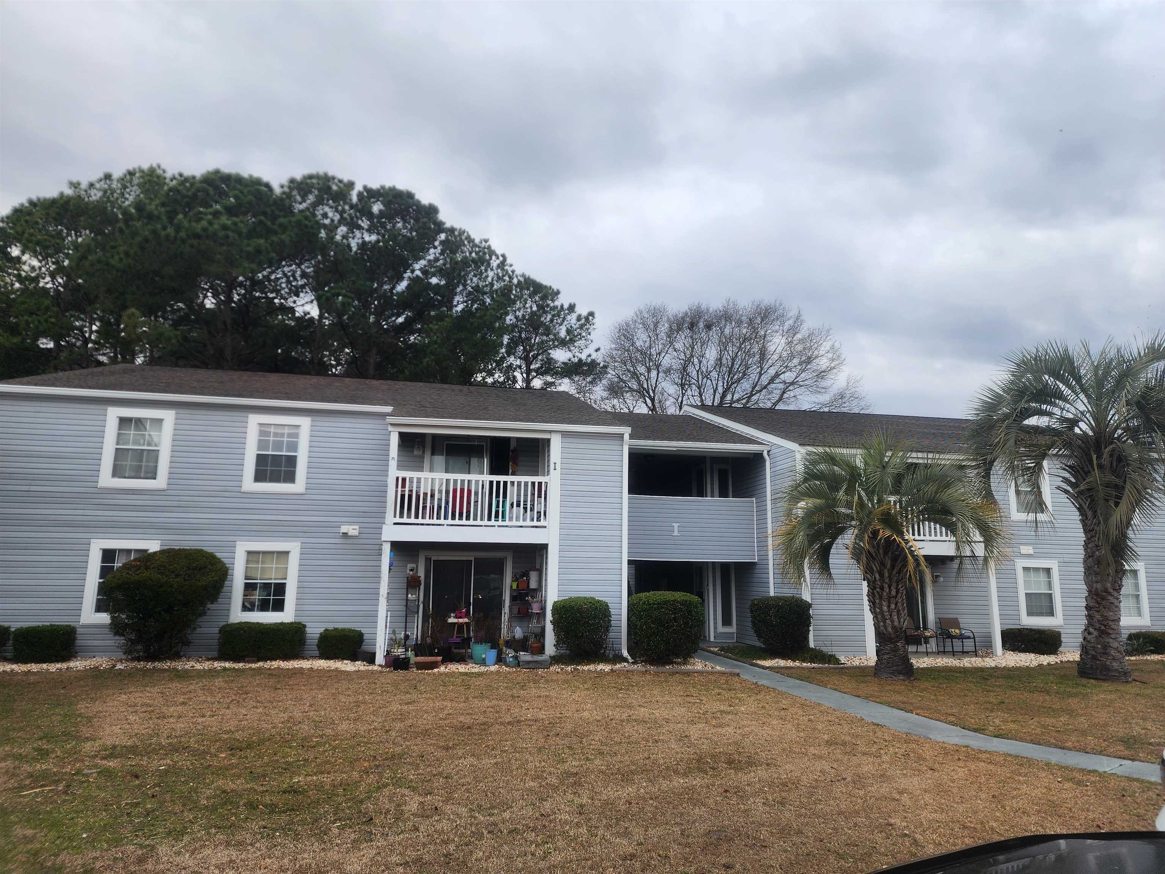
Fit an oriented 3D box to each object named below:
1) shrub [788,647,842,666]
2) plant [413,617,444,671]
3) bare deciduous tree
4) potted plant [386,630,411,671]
[{"bbox_3d":[4.944,4.660,16.463,0.970,0.340,0.750,3,-11,-9],"label":"shrub"},{"bbox_3d":[-2.951,3.951,14.843,0.560,0.962,0.450,3,-11,-9],"label":"plant"},{"bbox_3d":[7.060,0.852,35.808,12.704,15.333,10.500,-1,-11,11],"label":"bare deciduous tree"},{"bbox_3d":[-3.494,4.046,14.730,0.440,0.740,0.420,3,-11,-9],"label":"potted plant"}]

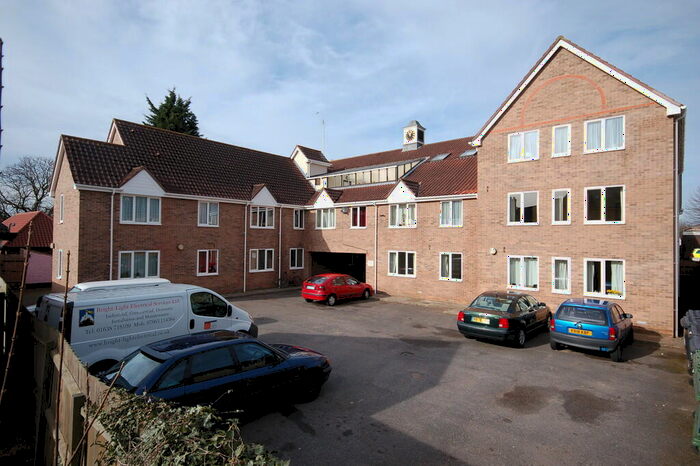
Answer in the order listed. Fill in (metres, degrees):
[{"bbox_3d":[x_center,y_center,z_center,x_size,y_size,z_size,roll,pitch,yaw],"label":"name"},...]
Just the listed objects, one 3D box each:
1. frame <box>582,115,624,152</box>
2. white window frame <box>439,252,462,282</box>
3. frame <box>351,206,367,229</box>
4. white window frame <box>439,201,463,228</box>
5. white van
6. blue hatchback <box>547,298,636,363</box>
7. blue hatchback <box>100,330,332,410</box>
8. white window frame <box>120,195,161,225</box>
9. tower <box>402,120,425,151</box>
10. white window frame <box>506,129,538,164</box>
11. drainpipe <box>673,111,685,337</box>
[{"bbox_3d":[9.279,-3.565,13.473,1.220,1.210,0.120,0,-1,40],"label":"frame"},{"bbox_3d":[4.990,1.678,18.166,1.204,1.367,0.120,0,-1,40],"label":"white window frame"},{"bbox_3d":[0.540,-0.896,21.498,1.200,1.316,0.100,0,-1,41],"label":"frame"},{"bbox_3d":[5.023,-0.928,18.205,1.203,1.326,0.120,0,-1,40],"label":"white window frame"},{"bbox_3d":[-4.580,2.310,9.400,1.920,1.980,4.800,0,-1,37],"label":"white van"},{"bbox_3d":[7.372,2.675,11.066,1.610,1.420,3.730,0,-1,44],"label":"blue hatchback"},{"bbox_3d":[-2.373,2.746,7.409,4.500,1.430,1.740,1,-1,-44],"label":"blue hatchback"},{"bbox_3d":[-9.941,-1.067,17.615,0.120,1.357,1.789,0,-1,43],"label":"white window frame"},{"bbox_3d":[4.374,-6.584,25.232,1.180,2.170,1.180,0,-1,40],"label":"tower"},{"bbox_3d":[7.155,-3.552,15.247,1.210,1.210,0.120,0,-1,40],"label":"white window frame"},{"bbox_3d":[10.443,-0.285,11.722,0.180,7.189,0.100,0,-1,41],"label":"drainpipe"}]

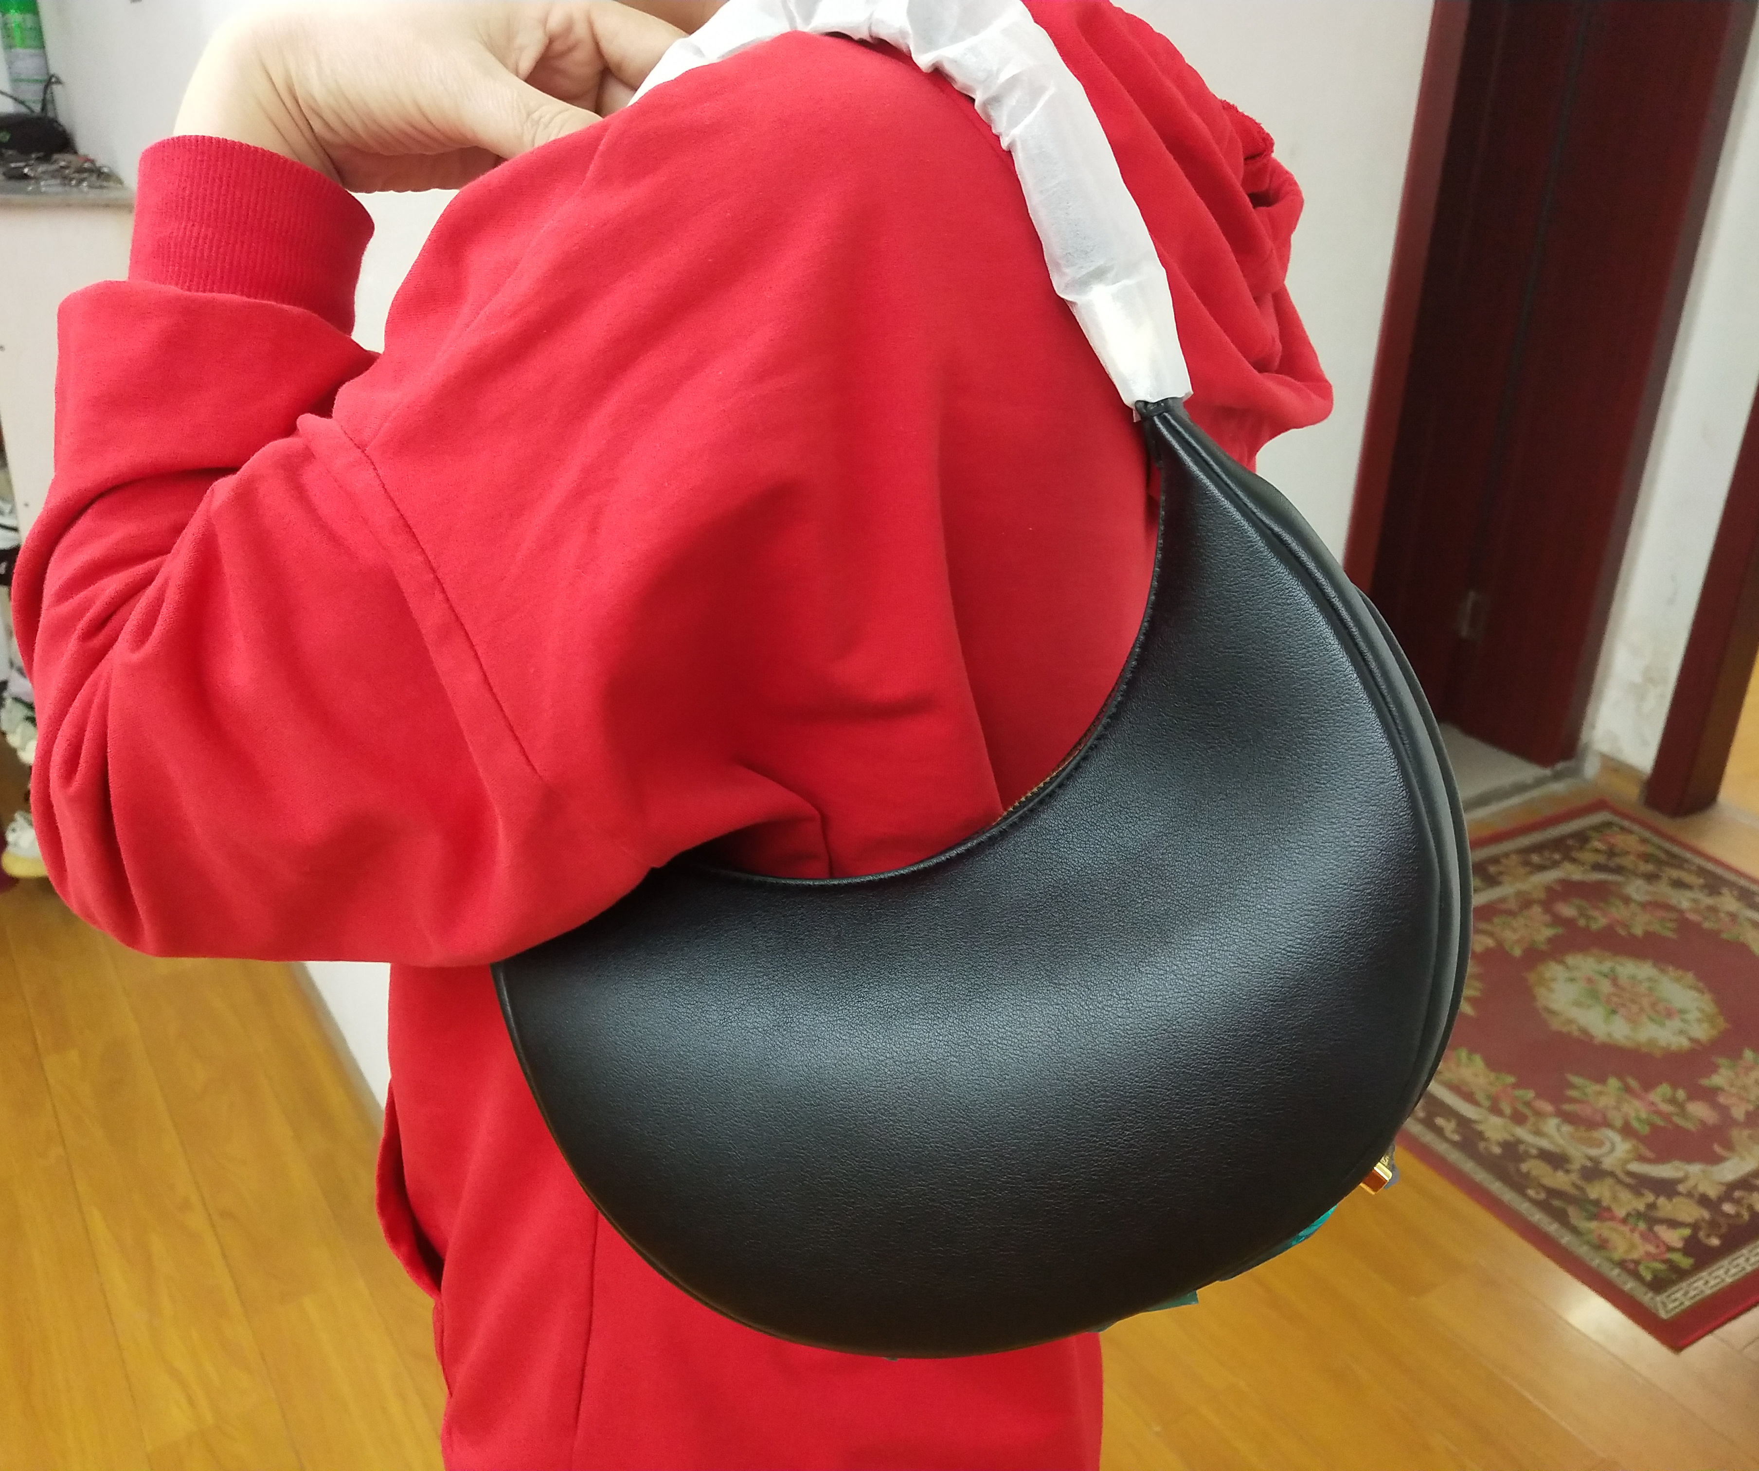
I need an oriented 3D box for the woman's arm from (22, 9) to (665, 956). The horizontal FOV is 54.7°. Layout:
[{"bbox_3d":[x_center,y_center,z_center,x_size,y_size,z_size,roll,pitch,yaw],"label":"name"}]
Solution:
[{"bbox_3d":[-0.175,-0.083,0.560,0.220,0.295,0.195,2,26,-1],"label":"woman's arm"}]

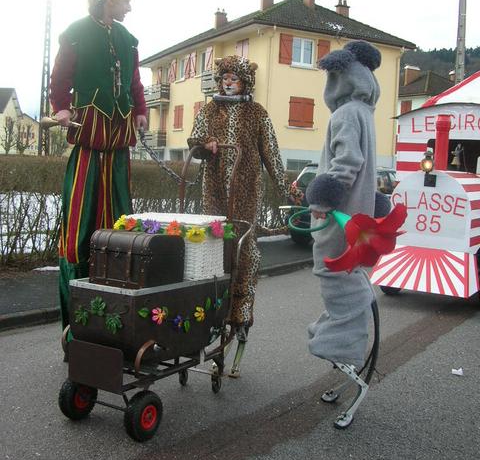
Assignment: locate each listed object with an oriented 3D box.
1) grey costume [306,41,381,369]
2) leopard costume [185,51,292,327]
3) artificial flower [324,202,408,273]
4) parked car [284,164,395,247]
[{"bbox_3d":[0.641,-0.136,3.871,0.420,1.920,0.560,4,6,23],"label":"grey costume"},{"bbox_3d":[-0.019,-0.220,4.448,0.670,1.870,0.480,3,5,9],"label":"leopard costume"},{"bbox_3d":[0.684,0.041,3.500,0.400,0.350,0.320,-2,18,-35],"label":"artificial flower"},{"bbox_3d":[2.724,-0.478,12.992,1.720,1.500,4.300,5,6,33],"label":"parked car"}]

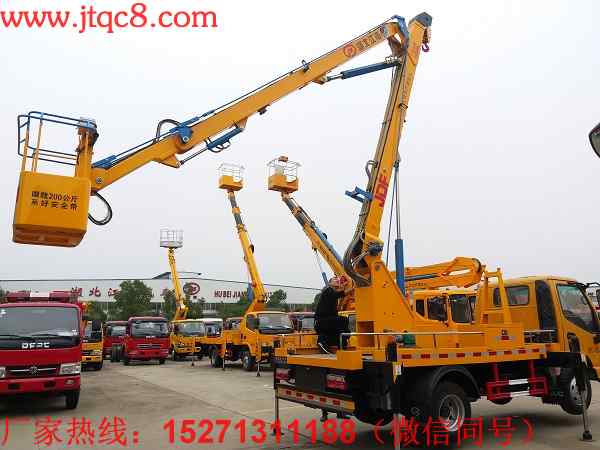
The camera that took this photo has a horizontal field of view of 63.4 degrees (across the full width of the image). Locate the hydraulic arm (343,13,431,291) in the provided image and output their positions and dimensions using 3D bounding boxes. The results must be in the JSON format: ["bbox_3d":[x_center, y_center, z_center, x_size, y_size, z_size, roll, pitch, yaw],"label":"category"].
[{"bbox_3d":[1.542,-1.445,8.084,1.000,4.800,0.600,20,-21,-29],"label":"hydraulic arm"}]

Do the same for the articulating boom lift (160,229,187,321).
[{"bbox_3d":[-7.380,2.946,28.311,1.300,5.100,1.300,5,-13,-23],"label":"articulating boom lift"}]

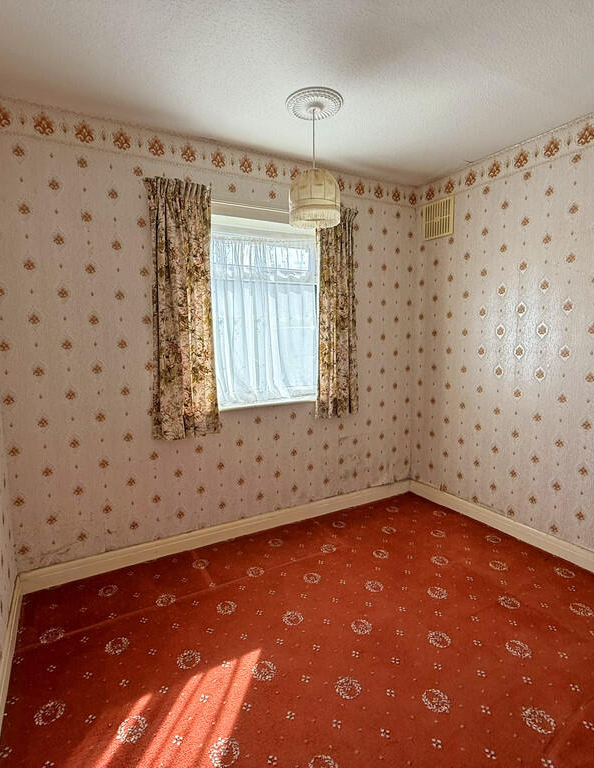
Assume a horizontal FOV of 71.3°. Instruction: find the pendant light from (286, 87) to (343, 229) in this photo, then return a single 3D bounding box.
[{"bbox_3d":[0.088,-1.080,2.035,0.280,0.555,0.280,-1,7,0],"label":"pendant light"}]

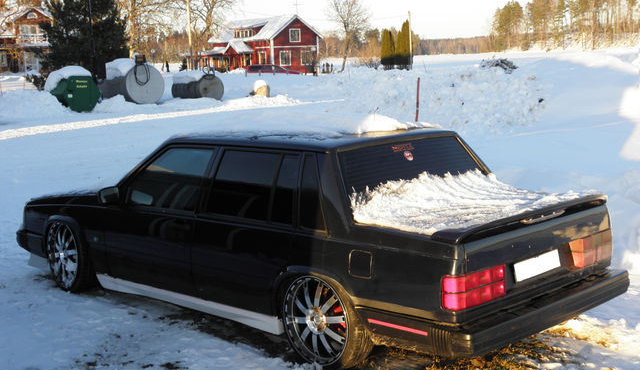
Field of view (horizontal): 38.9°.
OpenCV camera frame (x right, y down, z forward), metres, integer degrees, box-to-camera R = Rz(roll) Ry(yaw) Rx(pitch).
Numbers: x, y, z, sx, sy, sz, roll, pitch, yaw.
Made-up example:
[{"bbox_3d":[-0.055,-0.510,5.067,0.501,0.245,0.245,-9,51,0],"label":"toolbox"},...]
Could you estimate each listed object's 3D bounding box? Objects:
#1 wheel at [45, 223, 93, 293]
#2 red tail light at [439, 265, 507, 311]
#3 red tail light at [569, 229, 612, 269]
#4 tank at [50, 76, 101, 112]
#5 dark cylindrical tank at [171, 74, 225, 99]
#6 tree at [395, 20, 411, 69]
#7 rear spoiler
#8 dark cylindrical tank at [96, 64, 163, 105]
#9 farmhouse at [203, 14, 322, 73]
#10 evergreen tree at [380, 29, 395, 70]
[{"bbox_3d":[-1.969,0.556,7.288,0.220,0.620,0.620,-7,10,-41],"label":"wheel"},{"bbox_3d":[0.824,0.539,4.870,0.130,0.180,0.470,7,11,42],"label":"red tail light"},{"bbox_3d":[1.694,0.404,5.714,0.150,0.200,0.390,7,10,43],"label":"red tail light"},{"bbox_3d":[-8.987,-3.304,32.861,1.350,1.250,1.700,-7,10,-38],"label":"tank"},{"bbox_3d":[-5.028,-3.982,37.260,1.100,1.100,2.400,-7,10,-36],"label":"dark cylindrical tank"},{"bbox_3d":[8.378,-14.218,92.000,1.600,5.100,1.600,-1,8,0],"label":"tree"},{"bbox_3d":[1.218,0.180,5.285,0.210,0.085,1.680,7,11,42],"label":"rear spoiler"},{"bbox_3d":[-6.903,-3.757,33.172,1.450,1.450,2.800,-6,10,-32],"label":"dark cylindrical tank"},{"bbox_3d":[-6.592,-15.178,98.700,8.000,6.200,13.000,-6,10,-33],"label":"farmhouse"},{"bbox_3d":[7.079,-14.210,95.000,1.450,4.200,1.450,-1,8,0],"label":"evergreen tree"}]

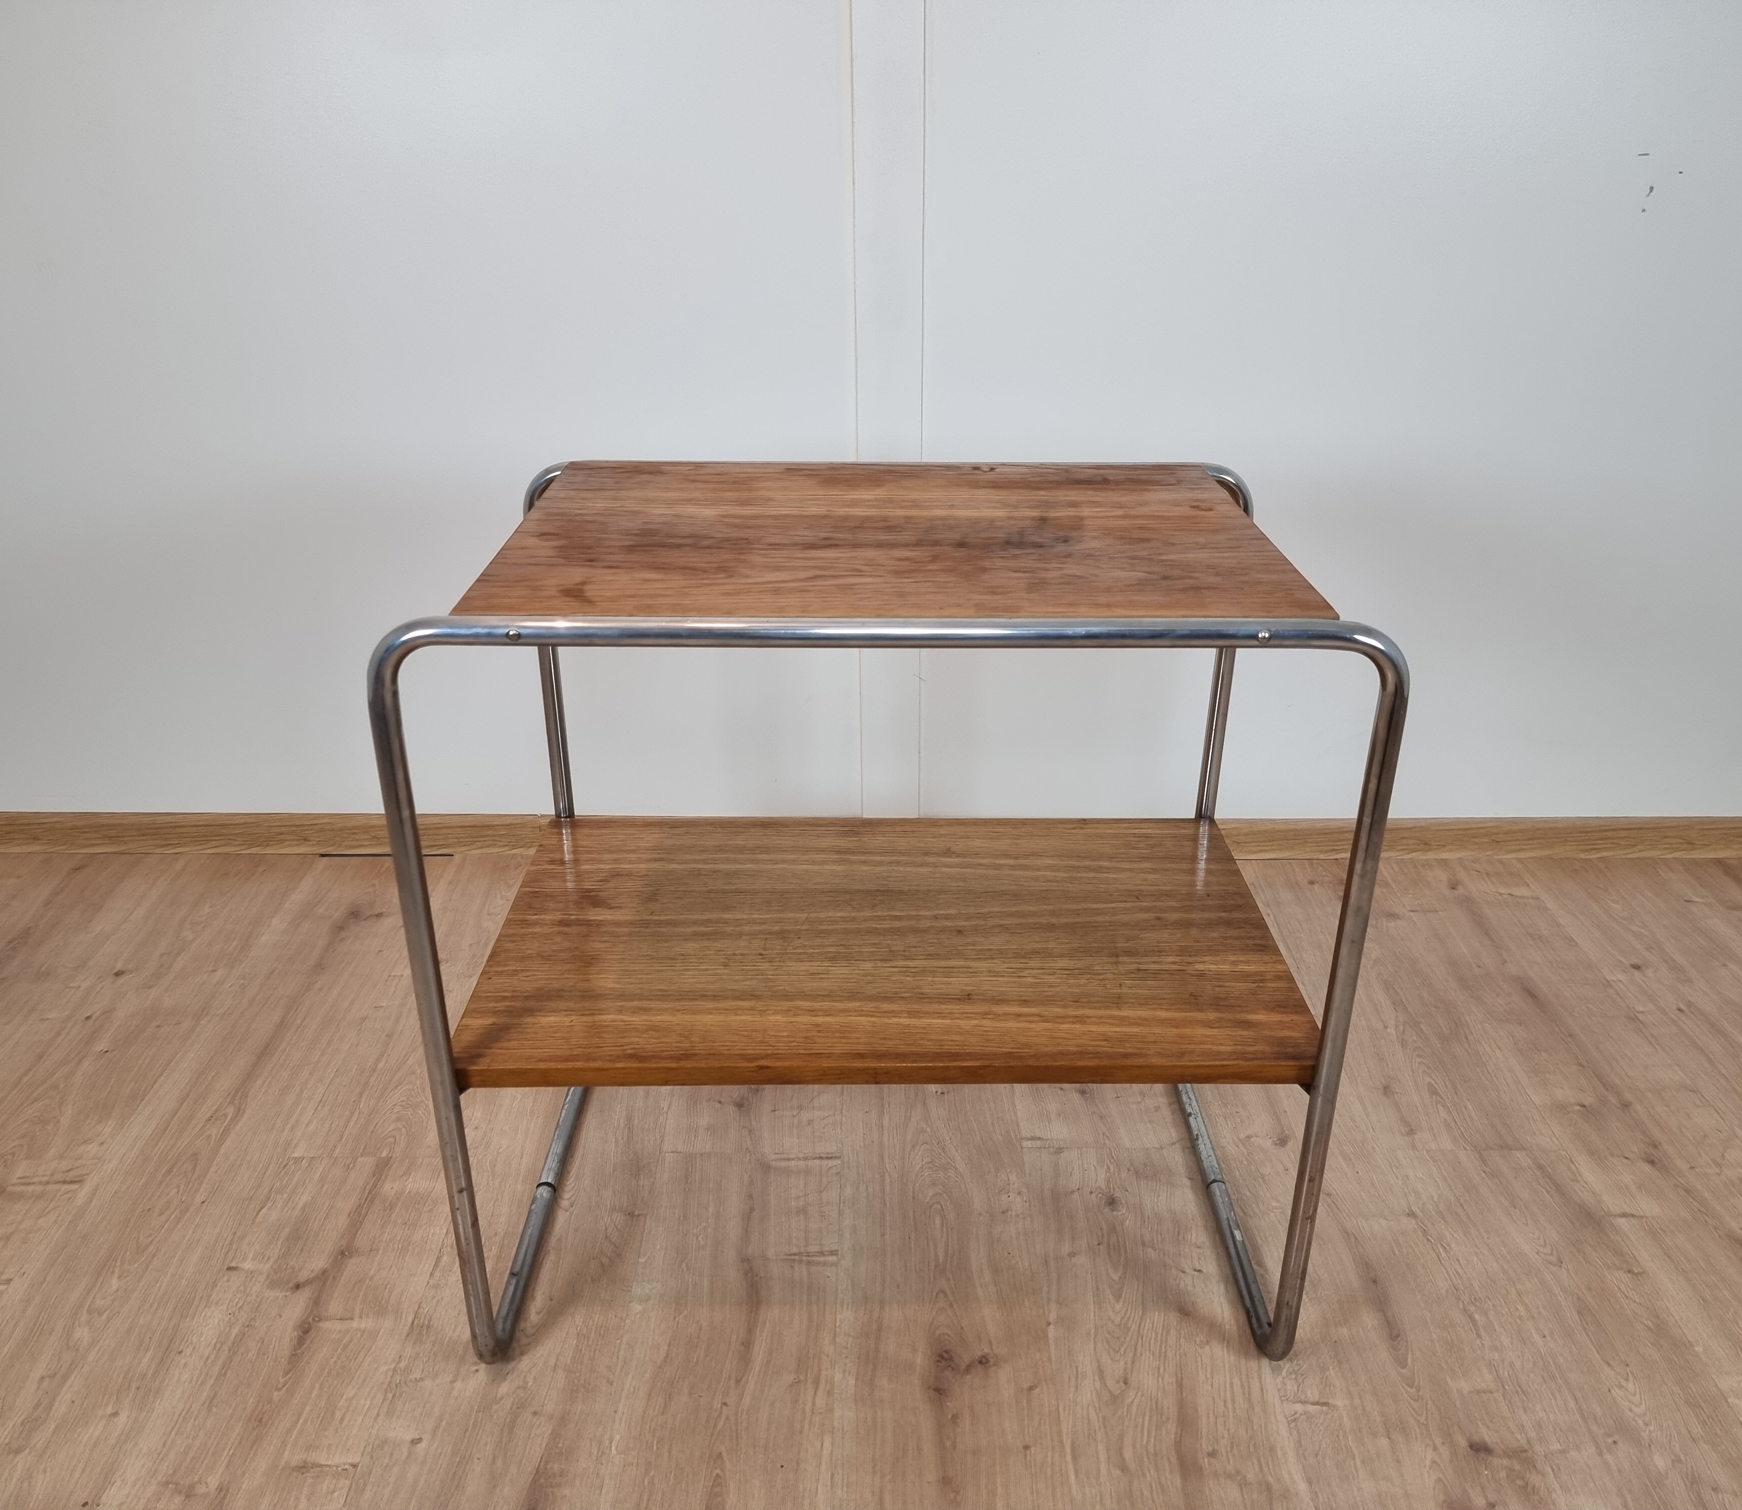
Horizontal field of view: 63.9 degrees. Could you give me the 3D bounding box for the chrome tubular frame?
[{"bbox_3d":[0.013,0.133,1.267,0.700,0.699,0.468,0,25,0],"label":"chrome tubular frame"}]

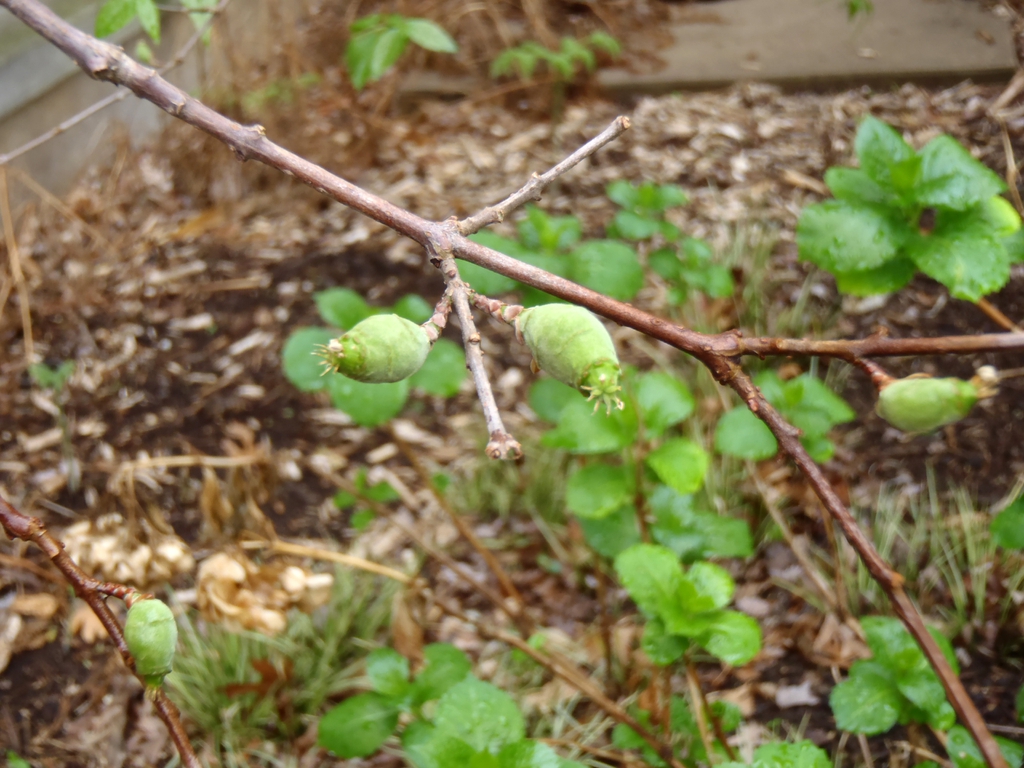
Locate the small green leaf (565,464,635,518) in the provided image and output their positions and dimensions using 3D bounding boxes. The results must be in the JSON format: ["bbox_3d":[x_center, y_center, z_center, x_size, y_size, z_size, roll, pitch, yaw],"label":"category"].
[{"bbox_3d":[0.060,0.073,1.140,0.045,0.018,0.037,0,38,0],"label":"small green leaf"}]

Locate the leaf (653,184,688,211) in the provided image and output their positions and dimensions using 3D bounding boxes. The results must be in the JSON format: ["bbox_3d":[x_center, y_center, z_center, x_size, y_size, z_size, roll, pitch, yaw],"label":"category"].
[{"bbox_3d":[0.131,-0.155,1.380,0.032,0.007,0.031,0,50,0],"label":"leaf"}]

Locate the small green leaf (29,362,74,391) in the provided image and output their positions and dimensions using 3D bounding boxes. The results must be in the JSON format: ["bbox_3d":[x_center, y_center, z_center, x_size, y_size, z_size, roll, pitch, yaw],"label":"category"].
[{"bbox_3d":[-0.345,-0.006,1.240,0.034,0.016,0.016,0,38,0],"label":"small green leaf"}]

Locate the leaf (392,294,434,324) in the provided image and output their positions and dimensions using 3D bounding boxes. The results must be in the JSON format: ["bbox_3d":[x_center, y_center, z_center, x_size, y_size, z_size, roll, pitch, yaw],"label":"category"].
[{"bbox_3d":[-0.073,-0.053,1.210,0.030,0.008,0.038,20,48,19],"label":"leaf"}]

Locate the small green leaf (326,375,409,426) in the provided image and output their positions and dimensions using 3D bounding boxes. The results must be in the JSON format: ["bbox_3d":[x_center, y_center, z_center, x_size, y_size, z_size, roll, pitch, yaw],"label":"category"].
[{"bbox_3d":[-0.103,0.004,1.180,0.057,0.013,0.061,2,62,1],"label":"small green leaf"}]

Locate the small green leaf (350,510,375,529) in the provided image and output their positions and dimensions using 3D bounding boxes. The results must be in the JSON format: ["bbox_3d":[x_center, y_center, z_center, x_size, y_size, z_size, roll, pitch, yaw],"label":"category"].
[{"bbox_3d":[-0.112,0.101,1.240,0.018,0.007,0.013,0,38,0],"label":"small green leaf"}]

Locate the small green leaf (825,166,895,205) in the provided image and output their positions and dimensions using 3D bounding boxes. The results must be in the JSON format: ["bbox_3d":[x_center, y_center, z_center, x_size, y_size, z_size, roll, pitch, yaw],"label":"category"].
[{"bbox_3d":[0.313,-0.176,1.480,0.066,0.013,0.043,18,54,21],"label":"small green leaf"}]

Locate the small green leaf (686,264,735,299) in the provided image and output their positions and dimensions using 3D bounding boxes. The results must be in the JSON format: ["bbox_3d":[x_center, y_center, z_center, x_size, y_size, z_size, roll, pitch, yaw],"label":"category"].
[{"bbox_3d":[0.159,-0.083,1.330,0.042,0.009,0.035,27,59,18],"label":"small green leaf"}]

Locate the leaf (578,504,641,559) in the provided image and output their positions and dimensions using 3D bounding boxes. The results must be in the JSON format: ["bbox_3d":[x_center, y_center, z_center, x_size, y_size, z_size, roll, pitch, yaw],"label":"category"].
[{"bbox_3d":[0.069,0.104,1.170,0.044,0.017,0.039,0,38,0],"label":"leaf"}]

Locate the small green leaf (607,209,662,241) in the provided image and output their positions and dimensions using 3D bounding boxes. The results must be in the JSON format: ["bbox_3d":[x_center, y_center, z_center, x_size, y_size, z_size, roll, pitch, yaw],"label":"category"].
[{"bbox_3d":[0.123,-0.158,1.650,0.054,0.012,0.040,-18,44,-19],"label":"small green leaf"}]

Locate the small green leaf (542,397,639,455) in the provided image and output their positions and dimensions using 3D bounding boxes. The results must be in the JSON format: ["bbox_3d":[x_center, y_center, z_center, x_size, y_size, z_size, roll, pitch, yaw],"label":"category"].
[{"bbox_3d":[0.053,0.027,1.130,0.070,0.015,0.047,-24,56,-18],"label":"small green leaf"}]

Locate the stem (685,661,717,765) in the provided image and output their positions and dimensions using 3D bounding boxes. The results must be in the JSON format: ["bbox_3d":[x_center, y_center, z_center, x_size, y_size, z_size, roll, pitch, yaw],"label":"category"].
[{"bbox_3d":[0.123,0.217,1.085,0.007,0.093,0.007,-14,33,4],"label":"stem"}]

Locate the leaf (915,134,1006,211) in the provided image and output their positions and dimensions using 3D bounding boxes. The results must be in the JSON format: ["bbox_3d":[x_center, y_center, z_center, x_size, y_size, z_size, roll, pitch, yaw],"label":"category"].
[{"bbox_3d":[0.395,-0.186,1.460,0.081,0.018,0.065,-6,64,-6],"label":"leaf"}]

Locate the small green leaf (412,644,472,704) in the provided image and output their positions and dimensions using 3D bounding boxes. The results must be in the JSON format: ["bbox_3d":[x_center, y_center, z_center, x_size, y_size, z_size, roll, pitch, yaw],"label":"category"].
[{"bbox_3d":[-0.042,0.175,1.000,0.033,0.010,0.046,25,50,23],"label":"small green leaf"}]

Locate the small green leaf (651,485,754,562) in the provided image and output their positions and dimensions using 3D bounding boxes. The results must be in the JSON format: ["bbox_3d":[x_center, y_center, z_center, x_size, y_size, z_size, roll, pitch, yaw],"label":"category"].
[{"bbox_3d":[0.133,0.099,1.170,0.073,0.014,0.051,19,54,10],"label":"small green leaf"}]

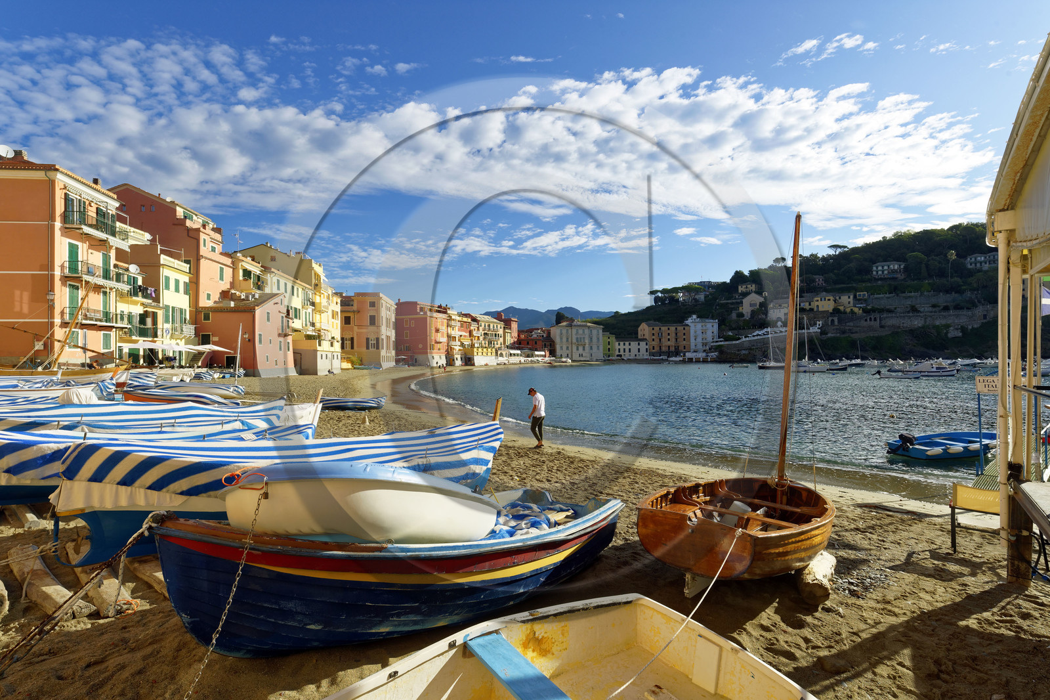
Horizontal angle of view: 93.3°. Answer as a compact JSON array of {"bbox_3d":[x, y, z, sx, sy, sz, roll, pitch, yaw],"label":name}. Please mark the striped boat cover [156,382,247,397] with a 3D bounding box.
[{"bbox_3d":[-16.385,1.952,25.000,3.900,0.680,1.500,0,0,-16],"label":"striped boat cover"}]

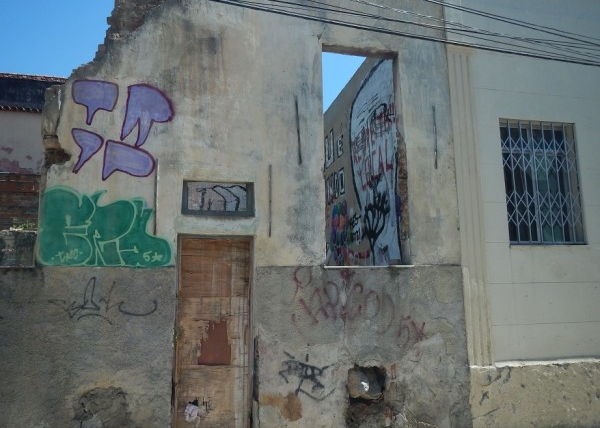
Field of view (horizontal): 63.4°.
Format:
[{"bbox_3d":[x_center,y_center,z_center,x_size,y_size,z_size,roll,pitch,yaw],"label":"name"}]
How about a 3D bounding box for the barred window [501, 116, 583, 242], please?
[{"bbox_3d":[3.099,-0.413,6.175,1.113,1.591,0.140,1,-9,-14],"label":"barred window"}]

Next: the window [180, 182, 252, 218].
[{"bbox_3d":[-0.856,-0.162,5.138,0.750,0.371,0.100,1,-9,-14],"label":"window"}]

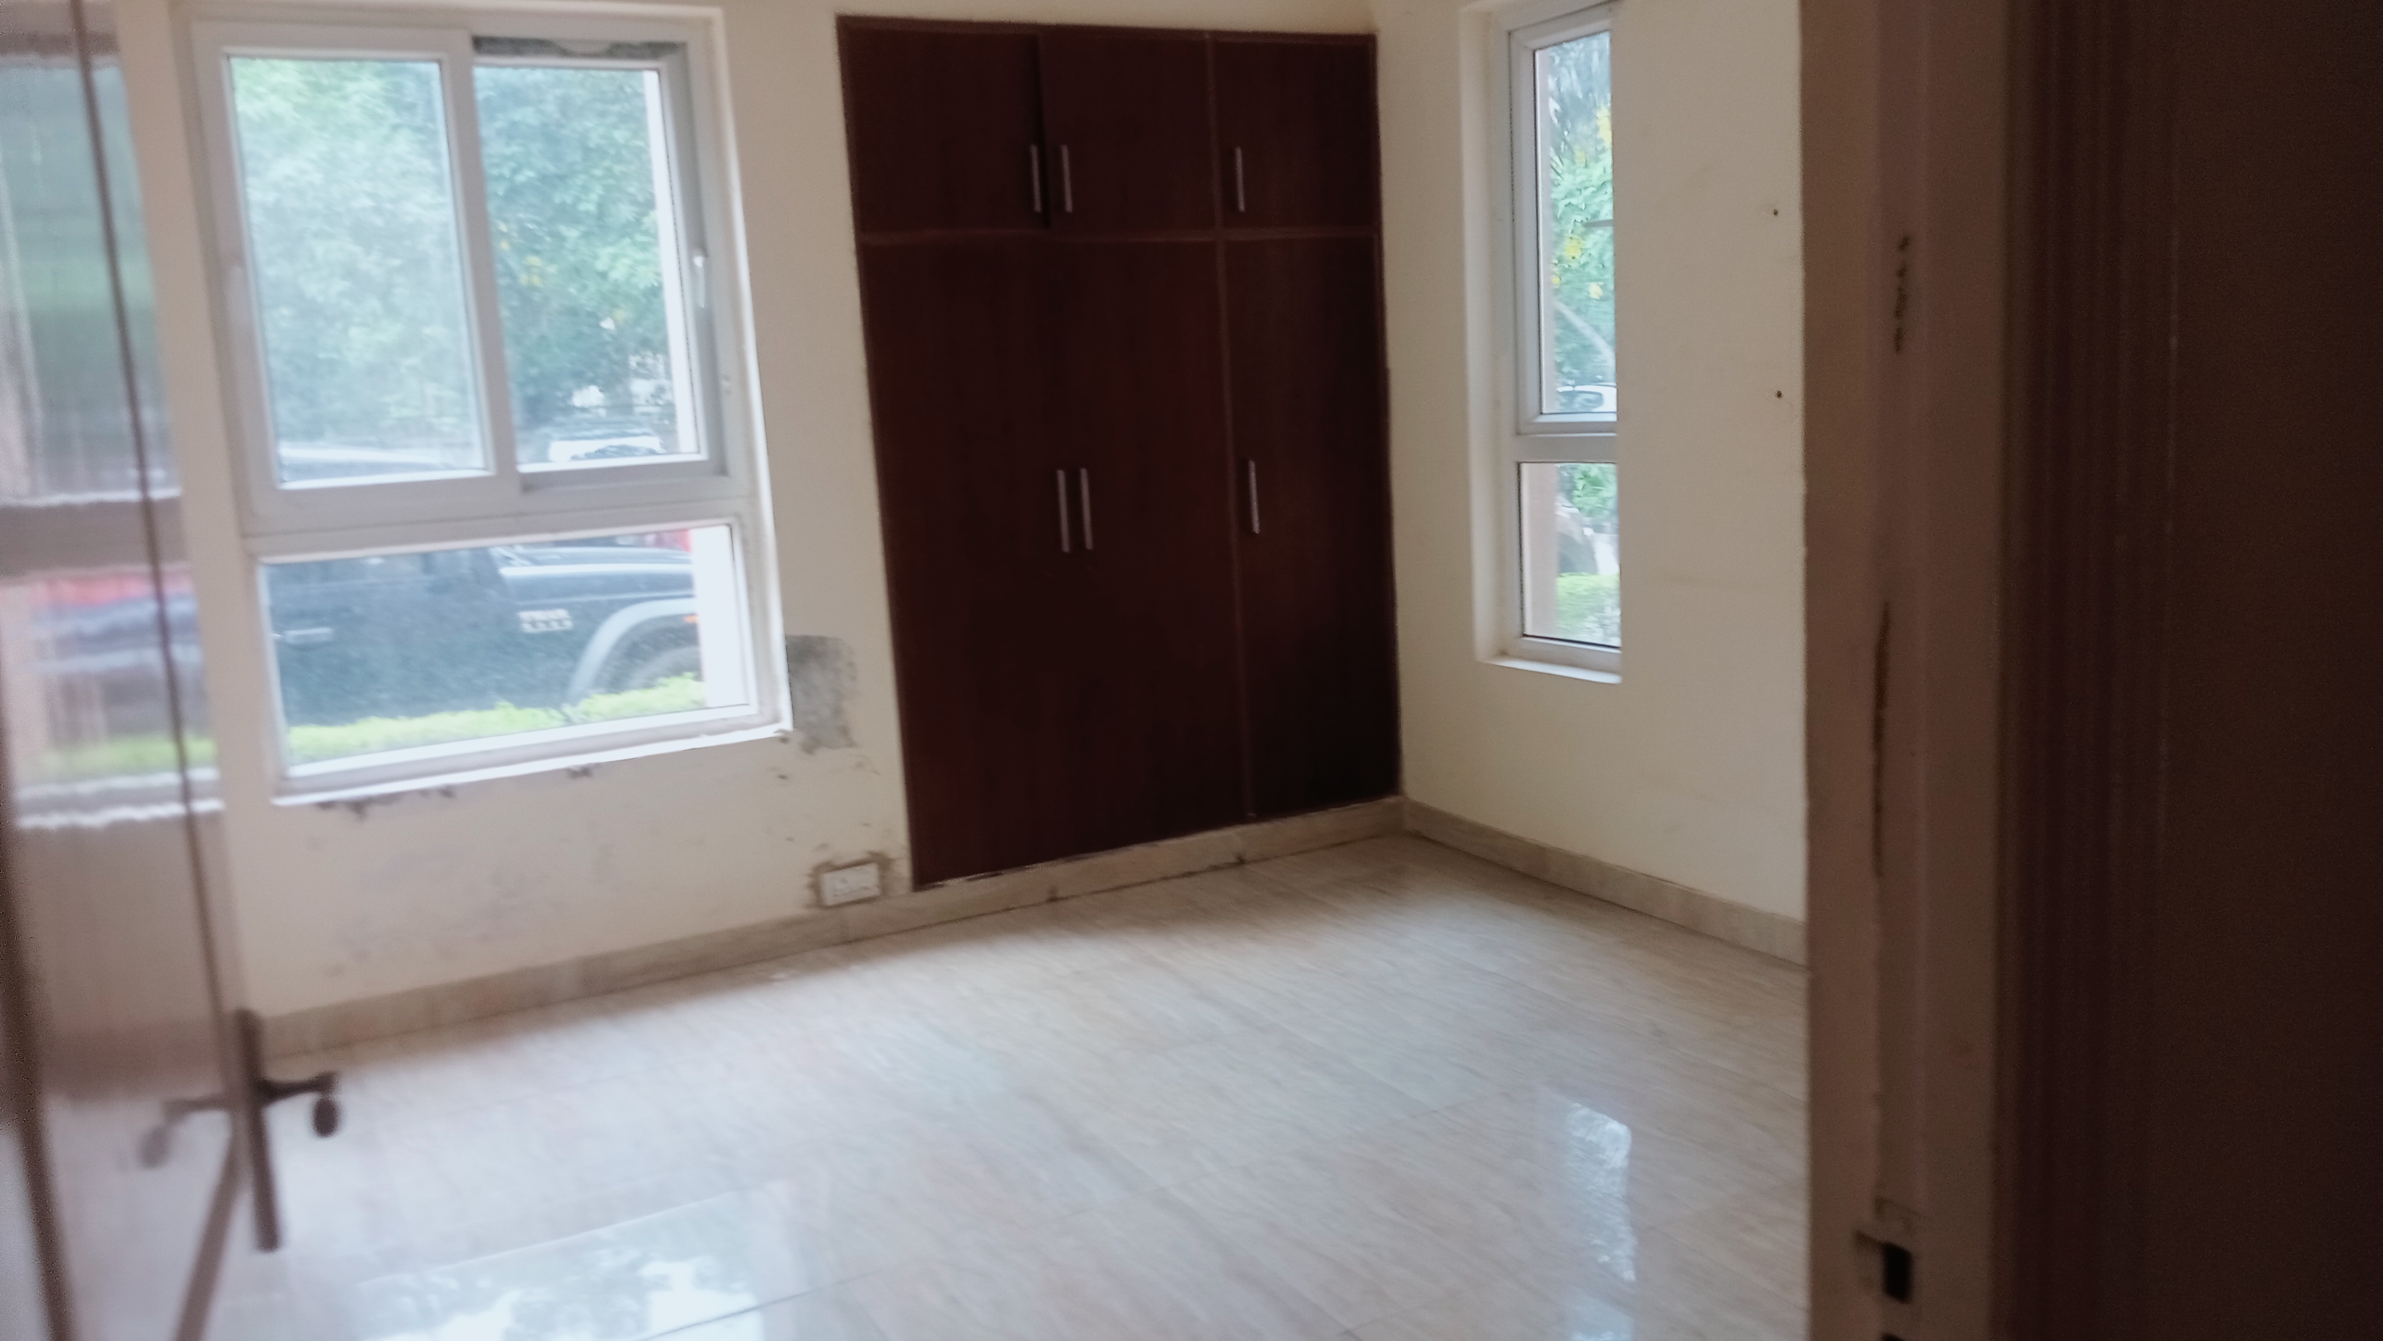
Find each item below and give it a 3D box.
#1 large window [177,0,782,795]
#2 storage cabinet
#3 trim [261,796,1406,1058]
[{"bbox_3d":[-1.621,-0.639,4.556,1.180,1.725,0.090,-8,11,-28],"label":"large window"},{"bbox_3d":[-0.242,-0.645,5.476,1.555,2.197,0.510,-8,11,-28],"label":"storage cabinet"},{"bbox_3d":[-0.768,0.641,5.079,3.182,0.105,0.020,-8,11,-28],"label":"trim"}]

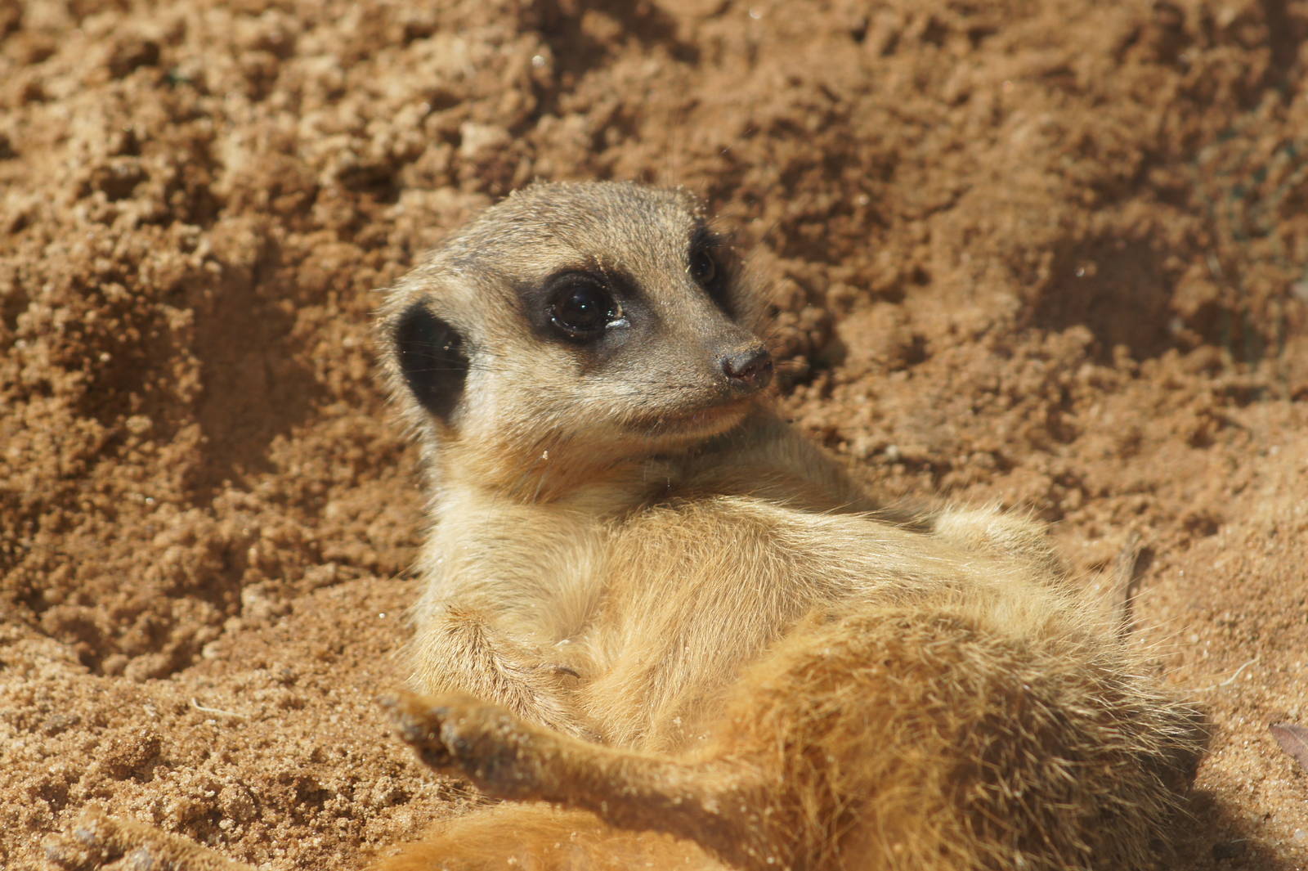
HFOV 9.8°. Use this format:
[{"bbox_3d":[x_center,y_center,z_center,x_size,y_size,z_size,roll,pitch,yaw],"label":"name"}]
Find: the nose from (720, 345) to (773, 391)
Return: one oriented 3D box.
[{"bbox_3d":[0.017,-0.012,1.363,0.009,0.008,0.009,-20,12,-33],"label":"nose"}]

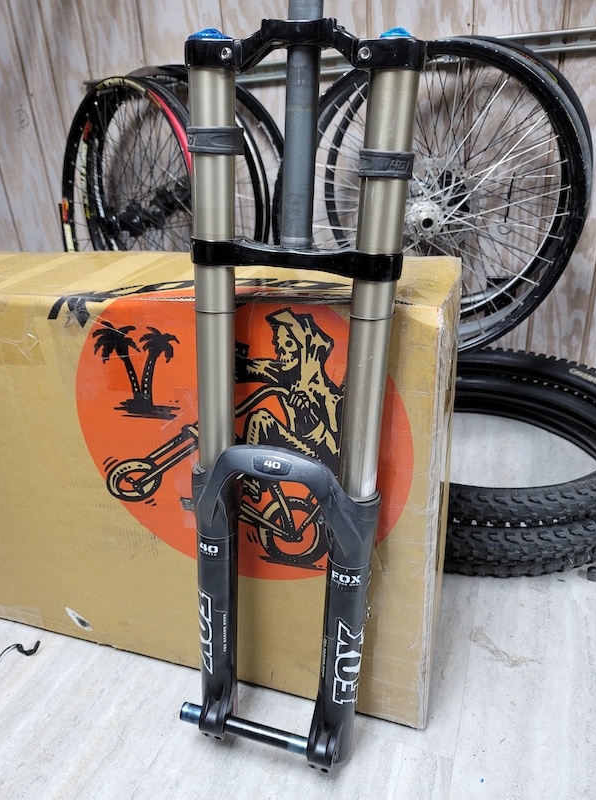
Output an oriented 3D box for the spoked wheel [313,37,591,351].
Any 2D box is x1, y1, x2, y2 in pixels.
[{"bbox_3d":[0.240,-0.345,1.100,0.576,0.576,0.100,0,27,7],"label":"spoked wheel"}]

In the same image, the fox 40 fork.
[{"bbox_3d":[-0.020,0.076,0.619,0.222,0.835,0.114,8,23,13],"label":"fox 40 fork"}]

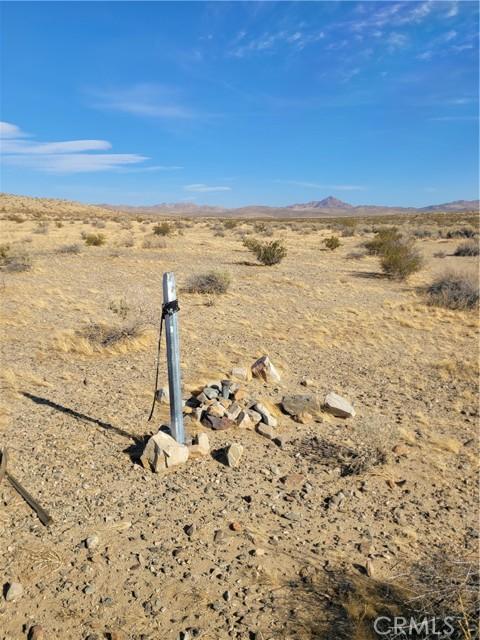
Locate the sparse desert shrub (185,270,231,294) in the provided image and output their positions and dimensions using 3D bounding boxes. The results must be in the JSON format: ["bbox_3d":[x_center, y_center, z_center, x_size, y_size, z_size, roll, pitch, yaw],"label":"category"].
[{"bbox_3d":[-0.668,-0.791,9.872,0.945,0.452,0.862,0,12,0],"label":"sparse desert shrub"}]

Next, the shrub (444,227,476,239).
[{"bbox_3d":[15.698,-6.197,33.977,2.409,0.807,1.807,0,12,0],"label":"shrub"}]

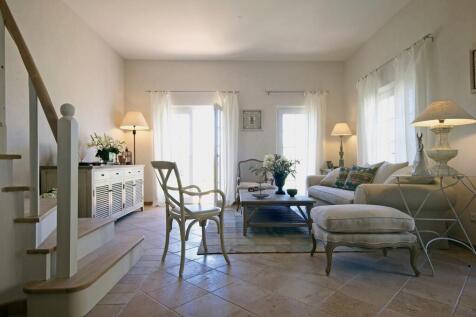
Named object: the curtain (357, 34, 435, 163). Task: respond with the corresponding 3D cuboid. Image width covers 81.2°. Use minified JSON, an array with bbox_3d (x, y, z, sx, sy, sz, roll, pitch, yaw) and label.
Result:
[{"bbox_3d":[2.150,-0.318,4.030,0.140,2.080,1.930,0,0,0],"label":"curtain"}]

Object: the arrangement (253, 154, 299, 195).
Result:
[{"bbox_3d":[0.620,0.238,4.200,0.600,0.600,0.520,0,0,0],"label":"arrangement"}]

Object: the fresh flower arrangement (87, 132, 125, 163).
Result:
[{"bbox_3d":[-2.080,-0.140,4.400,0.550,0.520,0.500,0,0,0],"label":"fresh flower arrangement"}]

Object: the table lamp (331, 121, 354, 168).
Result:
[{"bbox_3d":[1.995,-0.228,5.360,0.425,0.900,0.425,0,0,0],"label":"table lamp"}]

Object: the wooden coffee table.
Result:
[{"bbox_3d":[0.503,0.753,4.120,0.960,0.440,1.340,0,0,0],"label":"wooden coffee table"}]

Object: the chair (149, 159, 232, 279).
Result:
[{"bbox_3d":[-0.405,0.495,2.490,0.570,0.930,0.490,0,-1,-38],"label":"chair"}]

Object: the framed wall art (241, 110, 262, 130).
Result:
[{"bbox_3d":[0.300,-0.796,5.770,0.385,0.400,0.030,0,0,0],"label":"framed wall art"}]

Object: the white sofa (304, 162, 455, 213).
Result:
[{"bbox_3d":[1.760,0.532,4.000,0.970,0.880,2.200,0,0,-2],"label":"white sofa"}]

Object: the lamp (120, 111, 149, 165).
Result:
[{"bbox_3d":[-1.990,0.042,5.350,0.550,1.880,0.550,0,0,0],"label":"lamp"}]

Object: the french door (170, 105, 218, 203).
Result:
[{"bbox_3d":[-0.935,-0.074,5.830,0.980,2.100,0.100,0,0,0],"label":"french door"}]

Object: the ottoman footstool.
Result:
[{"bbox_3d":[1.100,0.695,2.510,0.820,0.530,0.580,0,0,0],"label":"ottoman footstool"}]

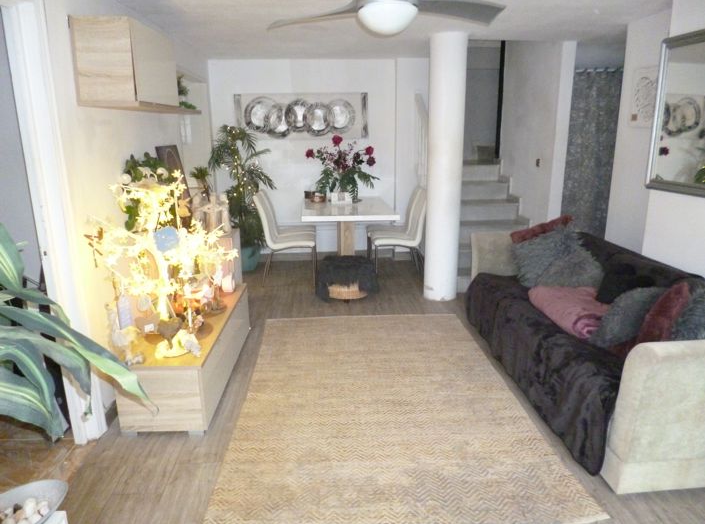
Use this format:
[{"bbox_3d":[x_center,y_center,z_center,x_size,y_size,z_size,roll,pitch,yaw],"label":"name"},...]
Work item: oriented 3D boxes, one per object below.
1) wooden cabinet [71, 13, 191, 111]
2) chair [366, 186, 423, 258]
[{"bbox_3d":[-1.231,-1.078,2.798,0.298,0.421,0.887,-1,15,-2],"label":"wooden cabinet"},{"bbox_3d":[0.480,-0.409,5.634,0.589,0.927,0.459,-1,15,-2],"label":"chair"}]

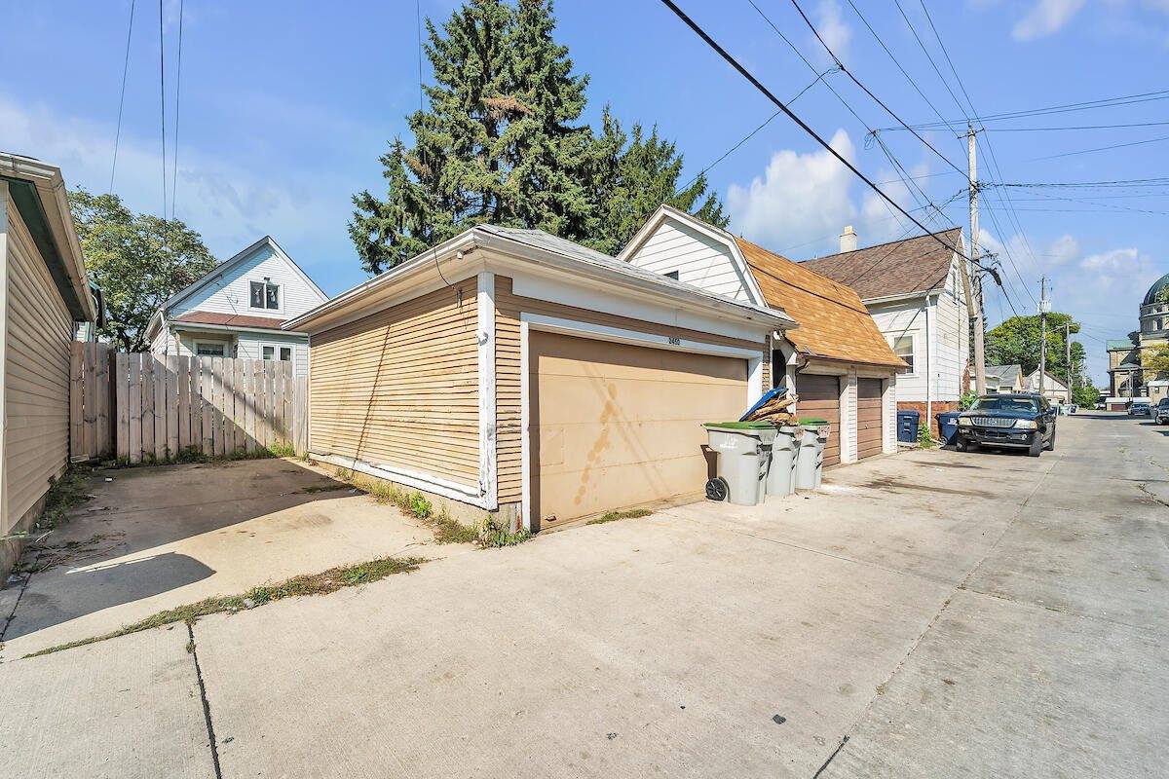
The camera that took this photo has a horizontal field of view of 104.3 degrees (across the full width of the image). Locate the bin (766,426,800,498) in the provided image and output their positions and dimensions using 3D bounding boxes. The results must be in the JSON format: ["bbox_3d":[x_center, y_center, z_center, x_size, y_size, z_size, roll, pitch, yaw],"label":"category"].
[{"bbox_3d":[2.951,1.066,7.284,0.820,1.120,0.680,-2,-3,44],"label":"bin"}]

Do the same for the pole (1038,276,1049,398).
[{"bbox_3d":[38.394,-3.636,38.134,0.400,12.200,0.400,1,-3,-41],"label":"pole"}]

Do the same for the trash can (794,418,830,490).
[{"bbox_3d":[3.709,1.081,7.852,0.820,1.120,0.680,-2,-3,44],"label":"trash can"}]

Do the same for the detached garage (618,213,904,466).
[{"bbox_3d":[4.560,-1.173,12.888,6.600,5.950,6.100,1,-3,-41],"label":"detached garage"}]

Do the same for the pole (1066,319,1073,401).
[{"bbox_3d":[61.844,-2.793,58.114,0.380,11.600,0.380,1,-3,-41],"label":"pole"}]

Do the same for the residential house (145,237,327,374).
[{"bbox_3d":[-17.208,-2.248,23.234,6.700,8.400,12.000,2,-3,-43],"label":"residential house"}]

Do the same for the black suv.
[{"bbox_3d":[13.105,0.976,14.123,4.800,1.810,1.850,1,-2,-40],"label":"black suv"}]

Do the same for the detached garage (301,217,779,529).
[{"bbox_3d":[-0.839,-0.719,8.920,7.115,4.835,6.924,2,-3,-44],"label":"detached garage"}]

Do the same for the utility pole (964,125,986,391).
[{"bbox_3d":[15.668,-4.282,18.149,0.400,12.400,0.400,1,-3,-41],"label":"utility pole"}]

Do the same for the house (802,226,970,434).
[{"bbox_3d":[12.549,-2.303,23.054,7.200,8.800,10.000,1,-3,-42],"label":"house"}]

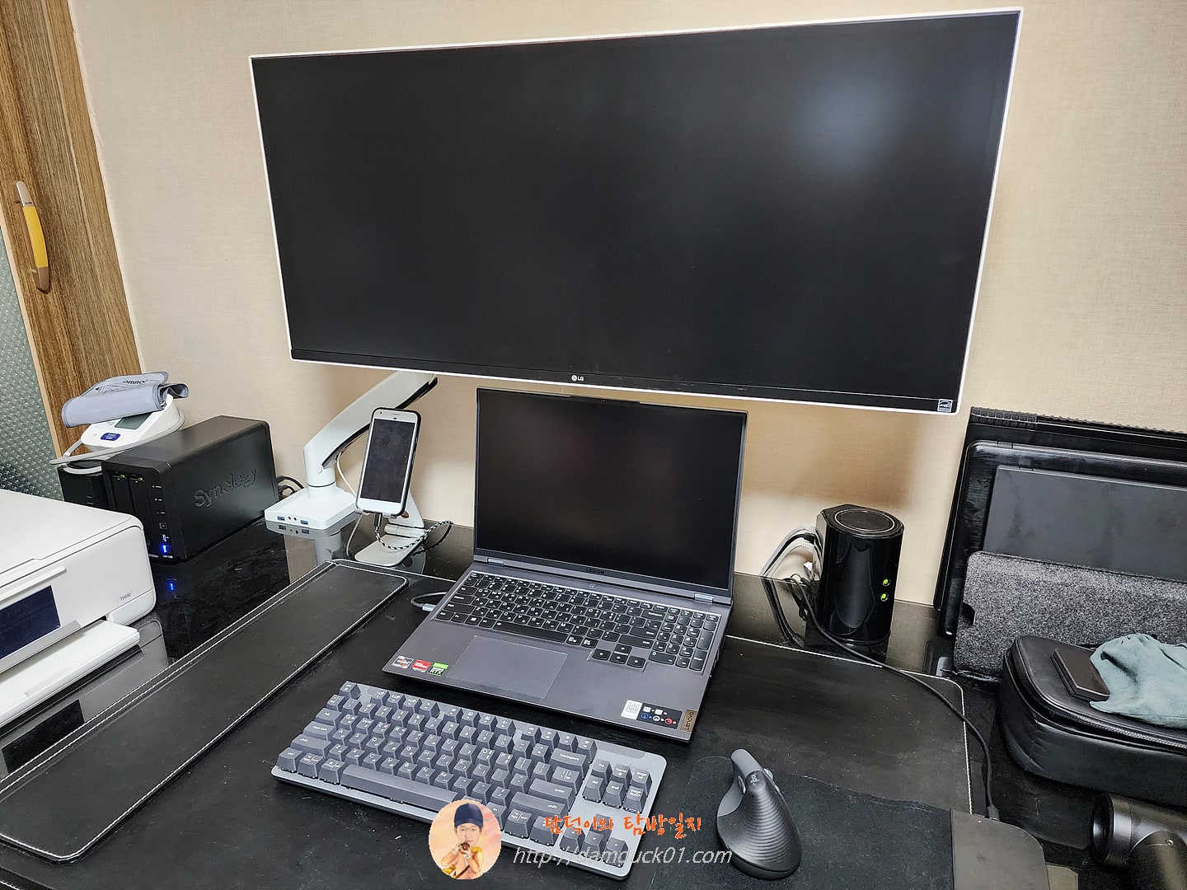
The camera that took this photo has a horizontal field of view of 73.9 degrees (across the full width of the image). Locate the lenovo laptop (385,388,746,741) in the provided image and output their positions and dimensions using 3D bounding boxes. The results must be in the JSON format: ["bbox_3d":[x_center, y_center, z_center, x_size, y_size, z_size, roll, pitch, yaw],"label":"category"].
[{"bbox_3d":[-0.029,0.116,0.919,0.356,0.278,0.268,6,20,19],"label":"lenovo laptop"}]

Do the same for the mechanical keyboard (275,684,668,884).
[{"bbox_3d":[-0.120,0.303,0.750,0.357,0.036,0.127,6,20,19],"label":"mechanical keyboard"}]

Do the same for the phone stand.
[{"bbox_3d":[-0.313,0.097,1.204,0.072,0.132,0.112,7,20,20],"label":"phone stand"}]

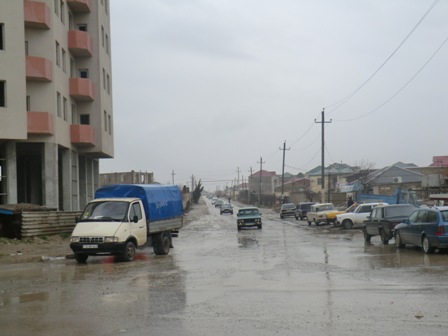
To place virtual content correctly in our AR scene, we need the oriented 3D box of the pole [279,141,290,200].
[{"bbox_3d":[7.523,1.176,90.000,1.450,9.200,0.300,3,-3,-2],"label":"pole"}]

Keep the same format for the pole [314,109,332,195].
[{"bbox_3d":[8.387,-0.337,60.000,1.500,9.300,0.300,0,-3,-2],"label":"pole"}]

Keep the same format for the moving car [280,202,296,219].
[{"bbox_3d":[6.900,4.605,74.500,1.670,1.410,4.100,-2,-3,0],"label":"moving car"}]

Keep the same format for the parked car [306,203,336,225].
[{"bbox_3d":[7.210,3.419,51.600,1.620,1.440,4.100,-2,-3,-4],"label":"parked car"}]

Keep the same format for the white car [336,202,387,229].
[{"bbox_3d":[9.050,3.000,44.700,4.100,1.440,1.620,-2,-3,-6],"label":"white car"}]

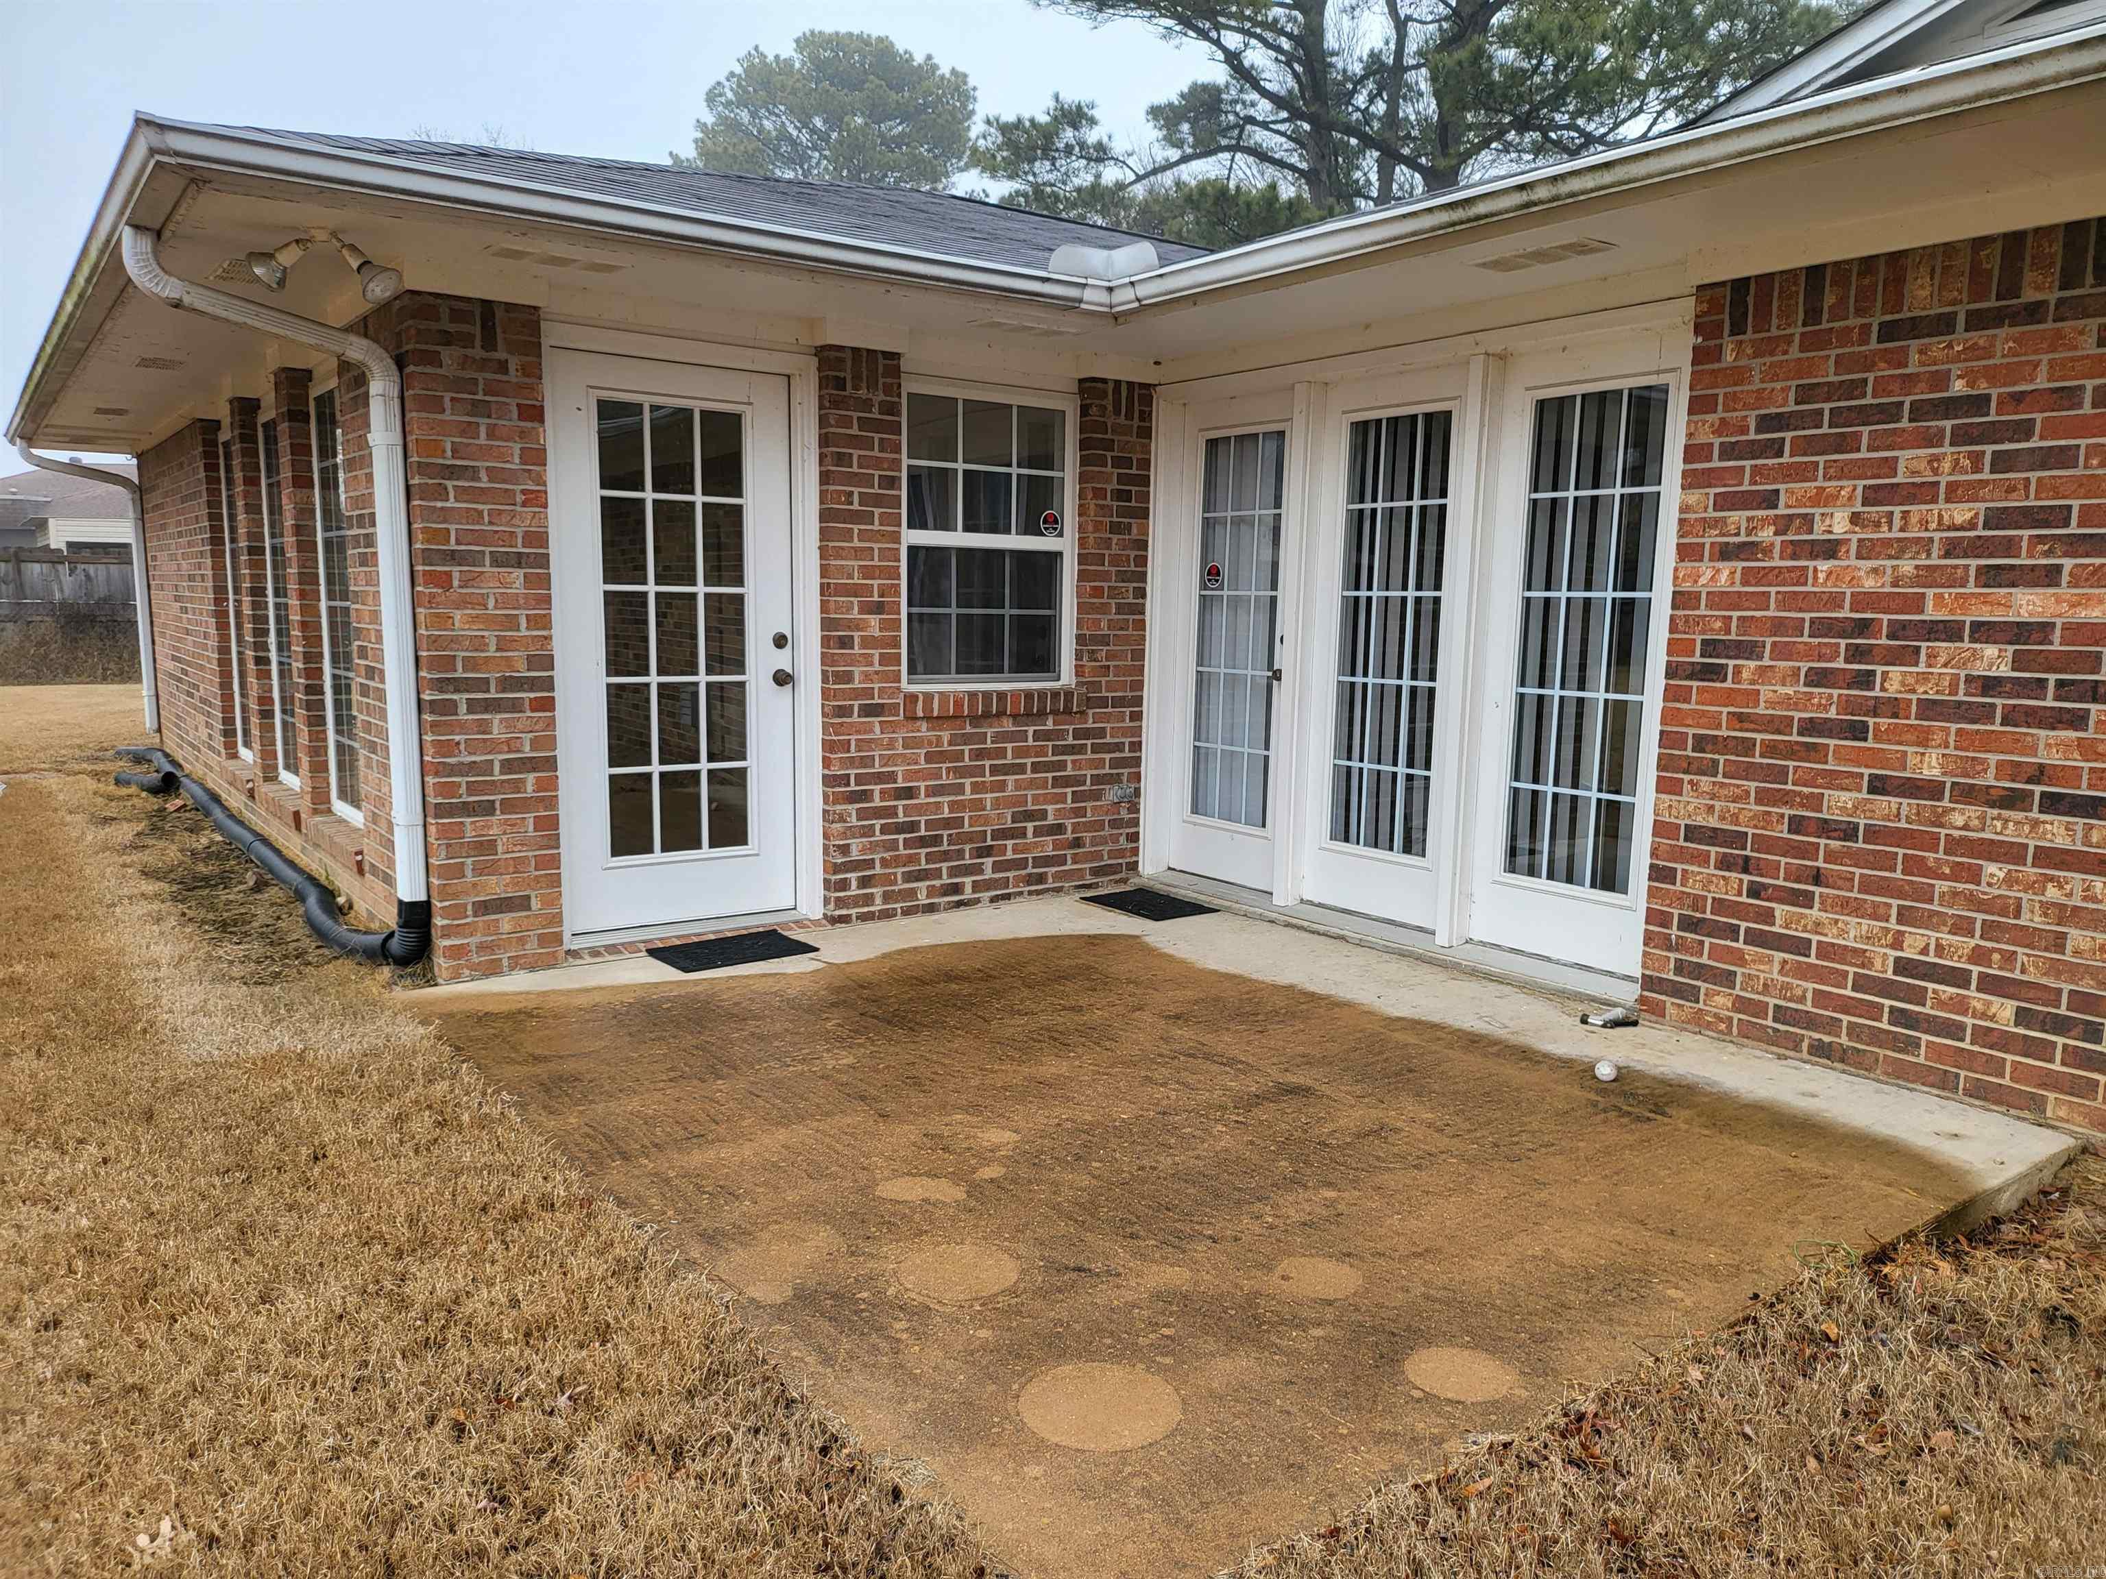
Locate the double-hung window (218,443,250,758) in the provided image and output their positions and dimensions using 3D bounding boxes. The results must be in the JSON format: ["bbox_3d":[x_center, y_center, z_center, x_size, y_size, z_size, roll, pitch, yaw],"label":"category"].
[{"bbox_3d":[-4.409,-1.043,8.018,0.080,1.770,1.050,-5,9,-36],"label":"double-hung window"}]

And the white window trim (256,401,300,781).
[{"bbox_3d":[-3.592,-0.877,6.919,0.080,1.755,1.050,-5,9,-36],"label":"white window trim"}]

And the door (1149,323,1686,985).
[{"bbox_3d":[1.214,-0.513,5.388,0.150,2.040,2.450,-5,9,-36],"label":"door"}]

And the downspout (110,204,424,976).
[{"bbox_3d":[-2.304,-0.560,4.391,0.735,2.093,0.100,-5,9,-36],"label":"downspout"}]

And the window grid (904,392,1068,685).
[{"bbox_3d":[-0.264,-0.984,5.907,0.789,1.140,0.080,-5,9,-36],"label":"window grid"}]

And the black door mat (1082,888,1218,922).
[{"bbox_3d":[0.405,0.468,6.005,0.360,0.014,0.515,-5,9,-36],"label":"black door mat"}]

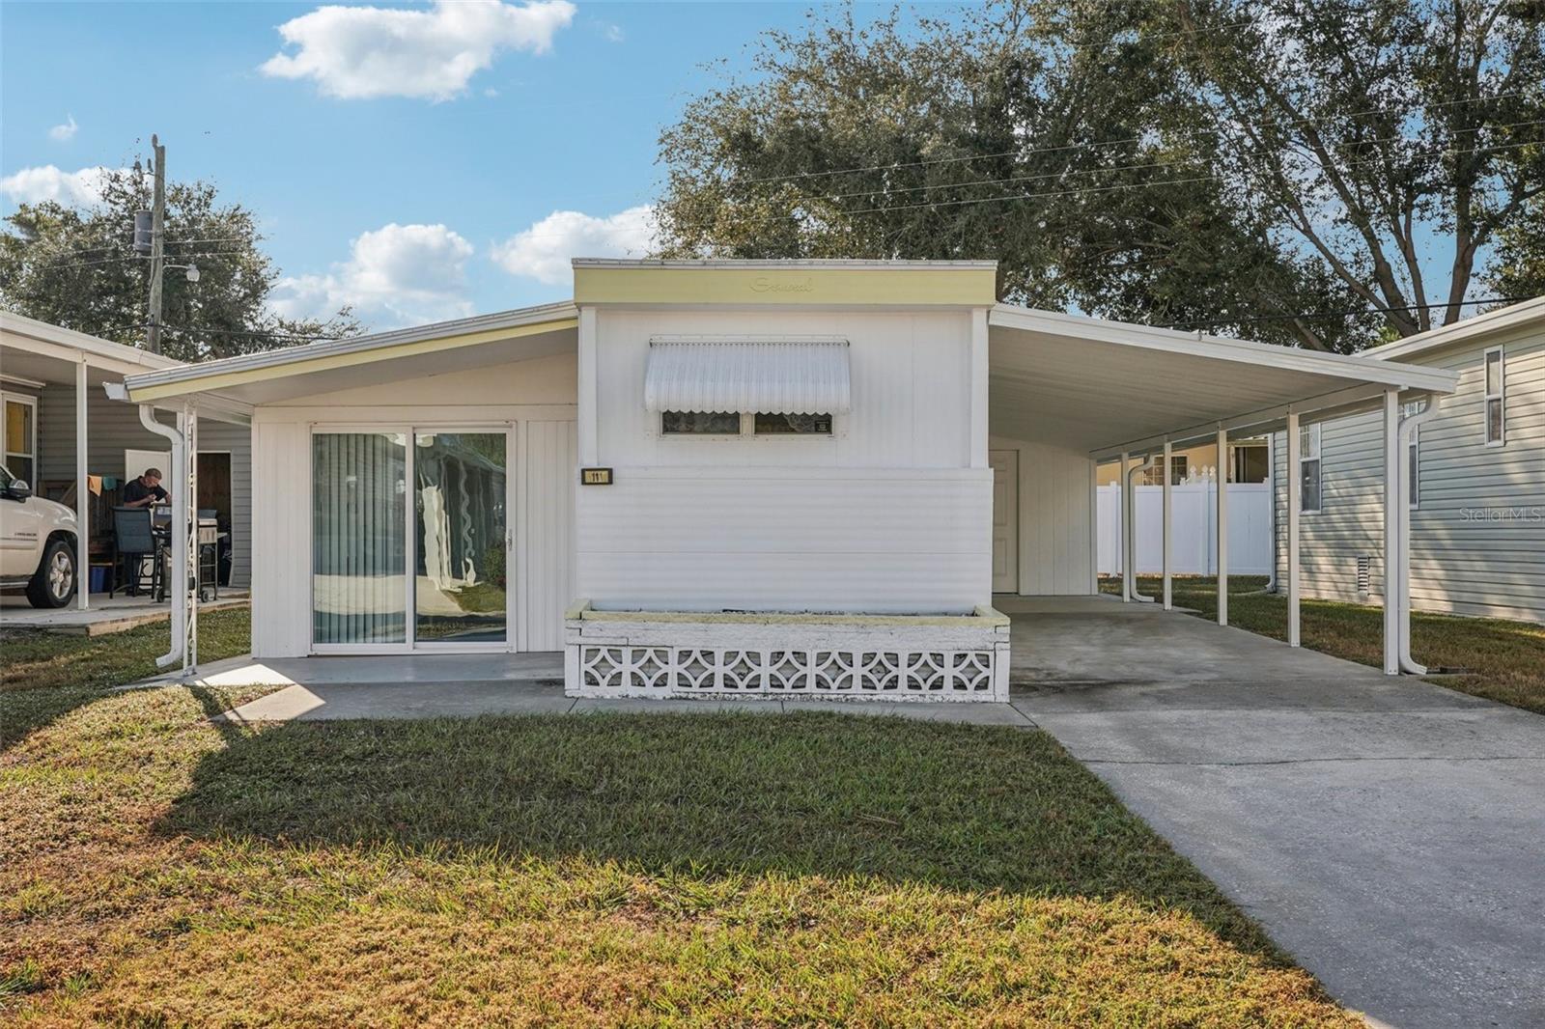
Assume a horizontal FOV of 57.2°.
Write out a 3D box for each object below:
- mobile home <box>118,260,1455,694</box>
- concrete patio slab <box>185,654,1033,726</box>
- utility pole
[{"bbox_3d":[0.320,-0.300,16.900,9.750,3.120,14.000,0,0,2],"label":"mobile home"},{"bbox_3d":[-1.220,1.290,10.500,5.650,0.110,4.300,0,0,2],"label":"concrete patio slab"},{"bbox_3d":[-13.100,-3.350,30.000,0.290,9.300,0.290,2,0,2],"label":"utility pole"}]

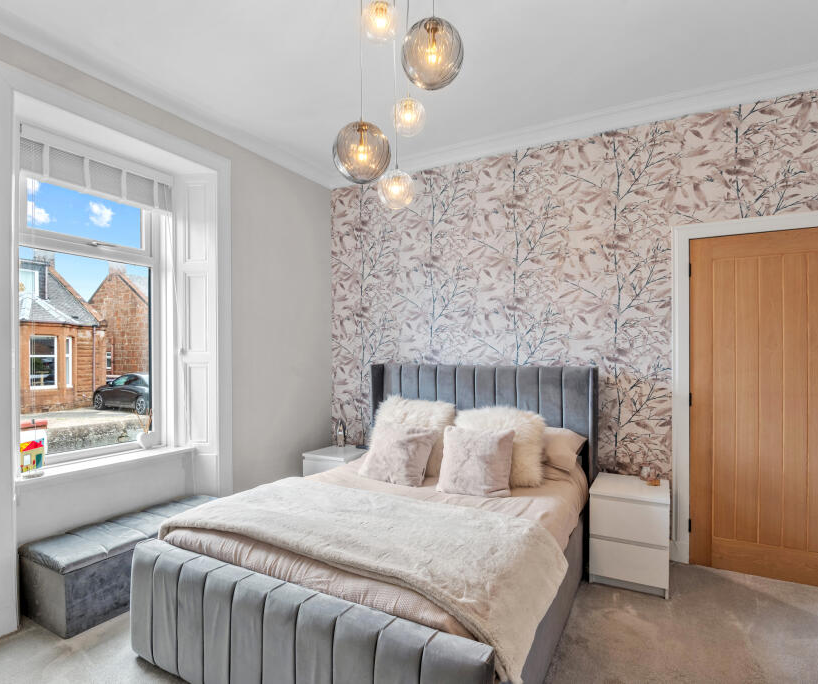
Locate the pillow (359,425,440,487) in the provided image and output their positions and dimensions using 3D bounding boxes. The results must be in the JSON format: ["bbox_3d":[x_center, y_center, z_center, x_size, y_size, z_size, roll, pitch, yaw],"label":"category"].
[{"bbox_3d":[-0.061,0.690,2.885,0.430,0.410,0.150,0,-36,18],"label":"pillow"}]

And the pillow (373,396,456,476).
[{"bbox_3d":[0.061,0.619,3.049,0.500,0.480,0.200,0,-27,28],"label":"pillow"}]

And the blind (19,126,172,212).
[{"bbox_3d":[-1.833,-1.007,2.763,0.060,0.250,0.860,0,0,29],"label":"blind"}]

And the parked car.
[{"bbox_3d":[-10.653,1.967,18.272,4.750,1.480,1.860,0,0,30],"label":"parked car"}]

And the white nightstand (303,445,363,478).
[{"bbox_3d":[-0.548,1.152,3.671,0.400,0.550,0.460,0,0,28],"label":"white nightstand"}]

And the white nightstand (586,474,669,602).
[{"bbox_3d":[1.367,1.150,2.810,0.405,0.550,0.465,0,0,28],"label":"white nightstand"}]

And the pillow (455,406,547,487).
[{"bbox_3d":[0.565,0.626,2.803,0.520,0.460,0.200,0,-27,26],"label":"pillow"}]

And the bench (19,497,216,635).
[{"bbox_3d":[-1.545,1.211,2.693,0.430,0.370,1.020,0,0,30],"label":"bench"}]

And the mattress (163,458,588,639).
[{"bbox_3d":[0.015,0.958,2.542,1.560,0.280,1.900,0,0,28],"label":"mattress"}]

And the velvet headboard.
[{"bbox_3d":[0.497,0.806,3.442,1.700,1.240,0.250,0,0,28],"label":"velvet headboard"}]

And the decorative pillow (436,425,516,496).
[{"bbox_3d":[0.397,0.679,2.640,0.420,0.410,0.150,0,-35,18],"label":"decorative pillow"}]

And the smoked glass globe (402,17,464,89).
[{"bbox_3d":[0.081,-0.991,1.570,0.210,0.210,0.210,0,0,0],"label":"smoked glass globe"}]

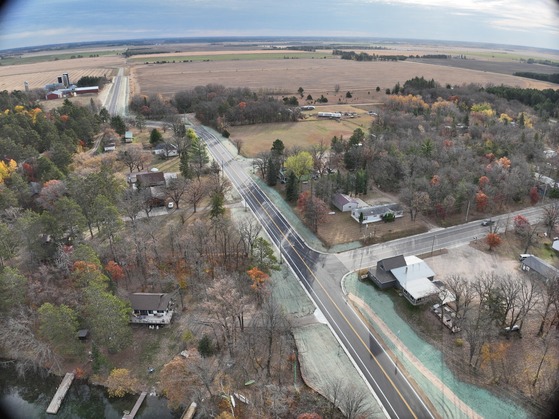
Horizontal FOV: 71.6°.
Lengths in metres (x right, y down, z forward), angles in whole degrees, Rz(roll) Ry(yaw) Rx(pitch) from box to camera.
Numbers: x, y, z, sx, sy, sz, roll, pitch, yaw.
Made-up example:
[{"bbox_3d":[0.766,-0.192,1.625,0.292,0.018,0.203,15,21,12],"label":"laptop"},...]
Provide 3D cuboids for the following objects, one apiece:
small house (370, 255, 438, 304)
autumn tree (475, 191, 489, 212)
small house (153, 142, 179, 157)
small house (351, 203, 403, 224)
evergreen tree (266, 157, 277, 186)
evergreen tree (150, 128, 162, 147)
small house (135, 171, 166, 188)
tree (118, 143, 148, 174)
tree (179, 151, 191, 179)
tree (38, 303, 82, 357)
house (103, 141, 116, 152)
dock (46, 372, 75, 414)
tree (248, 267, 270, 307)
[{"bbox_3d":[38.600,20.860,118.240,16.000,7.000,16.500,-8,25,-16],"label":"small house"},{"bbox_3d":[83.160,-3.290,159.120,5.400,9.200,5.400,13,28,27],"label":"autumn tree"},{"bbox_3d":[-69.540,-36.620,238.470,14.000,4.900,10.000,-2,25,-5],"label":"small house"},{"bbox_3d":[43.150,0.850,169.210,21.400,4.800,8.460,-8,25,-18],"label":"small house"},{"bbox_3d":[-3.820,-18.130,184.870,4.600,13.500,4.600,-1,24,-1],"label":"evergreen tree"},{"bbox_3d":[-85.700,-49.800,268.500,7.400,12.300,7.400,0,24,0],"label":"evergreen tree"},{"bbox_3d":[-64.500,-14.720,198.400,13.000,6.200,8.500,-6,25,-14],"label":"small house"},{"bbox_3d":[-77.630,-27.380,206.050,14.500,13.500,13.000,-9,26,-19],"label":"tree"},{"bbox_3d":[-51.300,-23.900,207.200,5.900,15.200,5.900,0,24,0],"label":"tree"},{"bbox_3d":[-52.200,29.500,92.900,8.900,15.500,8.900,0,24,0],"label":"tree"},{"bbox_3d":[-115.000,-42.210,262.240,7.500,4.000,6.800,-10,26,-22],"label":"house"},{"bbox_3d":[-50.020,42.190,89.140,2.030,0.500,10.890,-2,24,-6],"label":"dock"},{"bbox_3d":[-5.920,22.520,111.850,6.020,13.870,6.020,0,24,0],"label":"tree"}]

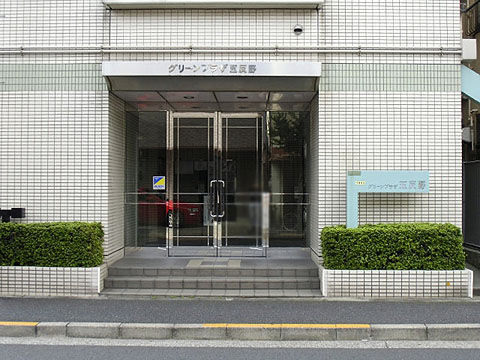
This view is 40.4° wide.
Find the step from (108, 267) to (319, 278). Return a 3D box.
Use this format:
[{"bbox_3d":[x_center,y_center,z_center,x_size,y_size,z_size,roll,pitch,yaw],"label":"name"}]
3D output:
[{"bbox_3d":[-0.385,1.347,9.700,3.080,0.130,0.360,0,-1,1],"label":"step"}]

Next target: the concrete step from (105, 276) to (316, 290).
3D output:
[{"bbox_3d":[-0.390,1.474,9.360,3.080,0.135,0.360,0,-1,1],"label":"concrete step"}]

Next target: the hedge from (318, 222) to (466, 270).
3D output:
[{"bbox_3d":[2.075,0.920,9.130,1.960,0.630,0.660,0,-1,1],"label":"hedge"}]

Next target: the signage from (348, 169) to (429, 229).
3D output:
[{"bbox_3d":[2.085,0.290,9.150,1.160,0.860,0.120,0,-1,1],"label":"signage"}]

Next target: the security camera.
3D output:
[{"bbox_3d":[0.868,-2.260,9.850,0.140,0.160,0.120,0,-1,1],"label":"security camera"}]

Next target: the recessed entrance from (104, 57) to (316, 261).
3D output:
[{"bbox_3d":[-0.378,-0.200,10.180,3.120,2.950,1.450,0,-1,1],"label":"recessed entrance"}]

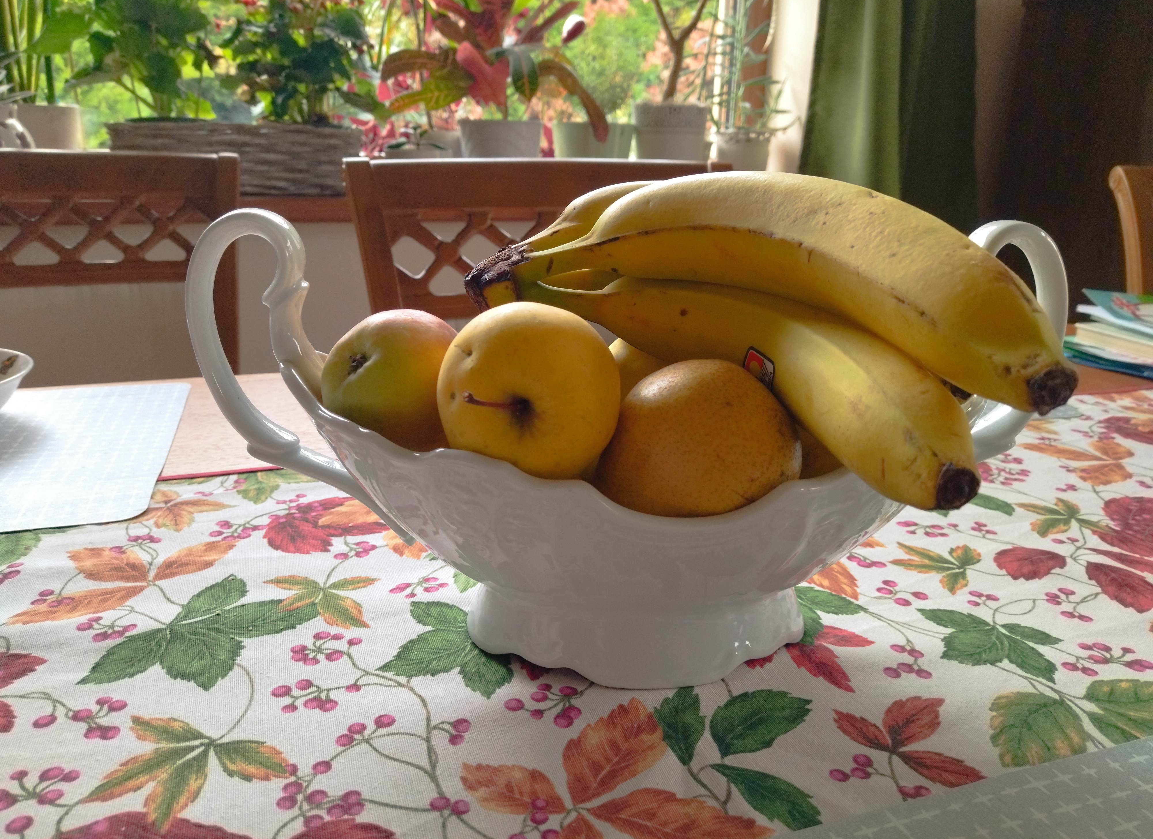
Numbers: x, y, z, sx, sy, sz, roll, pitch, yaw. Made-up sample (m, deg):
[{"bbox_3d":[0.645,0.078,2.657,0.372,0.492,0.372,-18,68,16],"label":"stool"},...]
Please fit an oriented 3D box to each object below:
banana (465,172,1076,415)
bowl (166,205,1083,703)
[{"bbox_3d":[0.068,-0.054,0.320,0.210,0.066,0.044,15,21,18],"label":"banana"},{"bbox_3d":[0.026,0.003,0.385,0.364,0.177,0.202,0,17,-4],"label":"bowl"}]

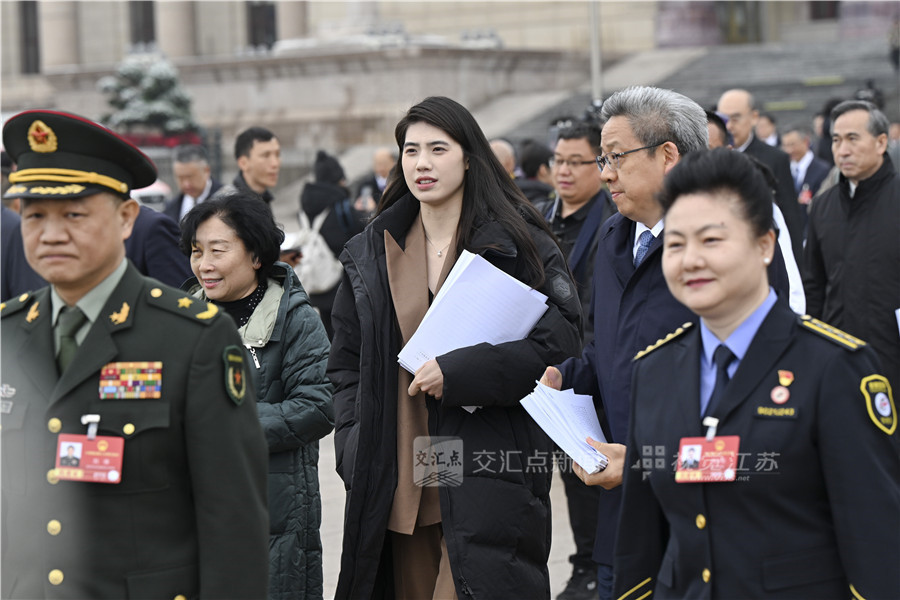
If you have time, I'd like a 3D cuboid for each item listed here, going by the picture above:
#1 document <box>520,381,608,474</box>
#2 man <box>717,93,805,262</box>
[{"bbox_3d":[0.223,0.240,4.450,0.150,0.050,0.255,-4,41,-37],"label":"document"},{"bbox_3d":[1.230,0.020,9.970,0.550,1.780,0.390,1,5,35],"label":"man"}]

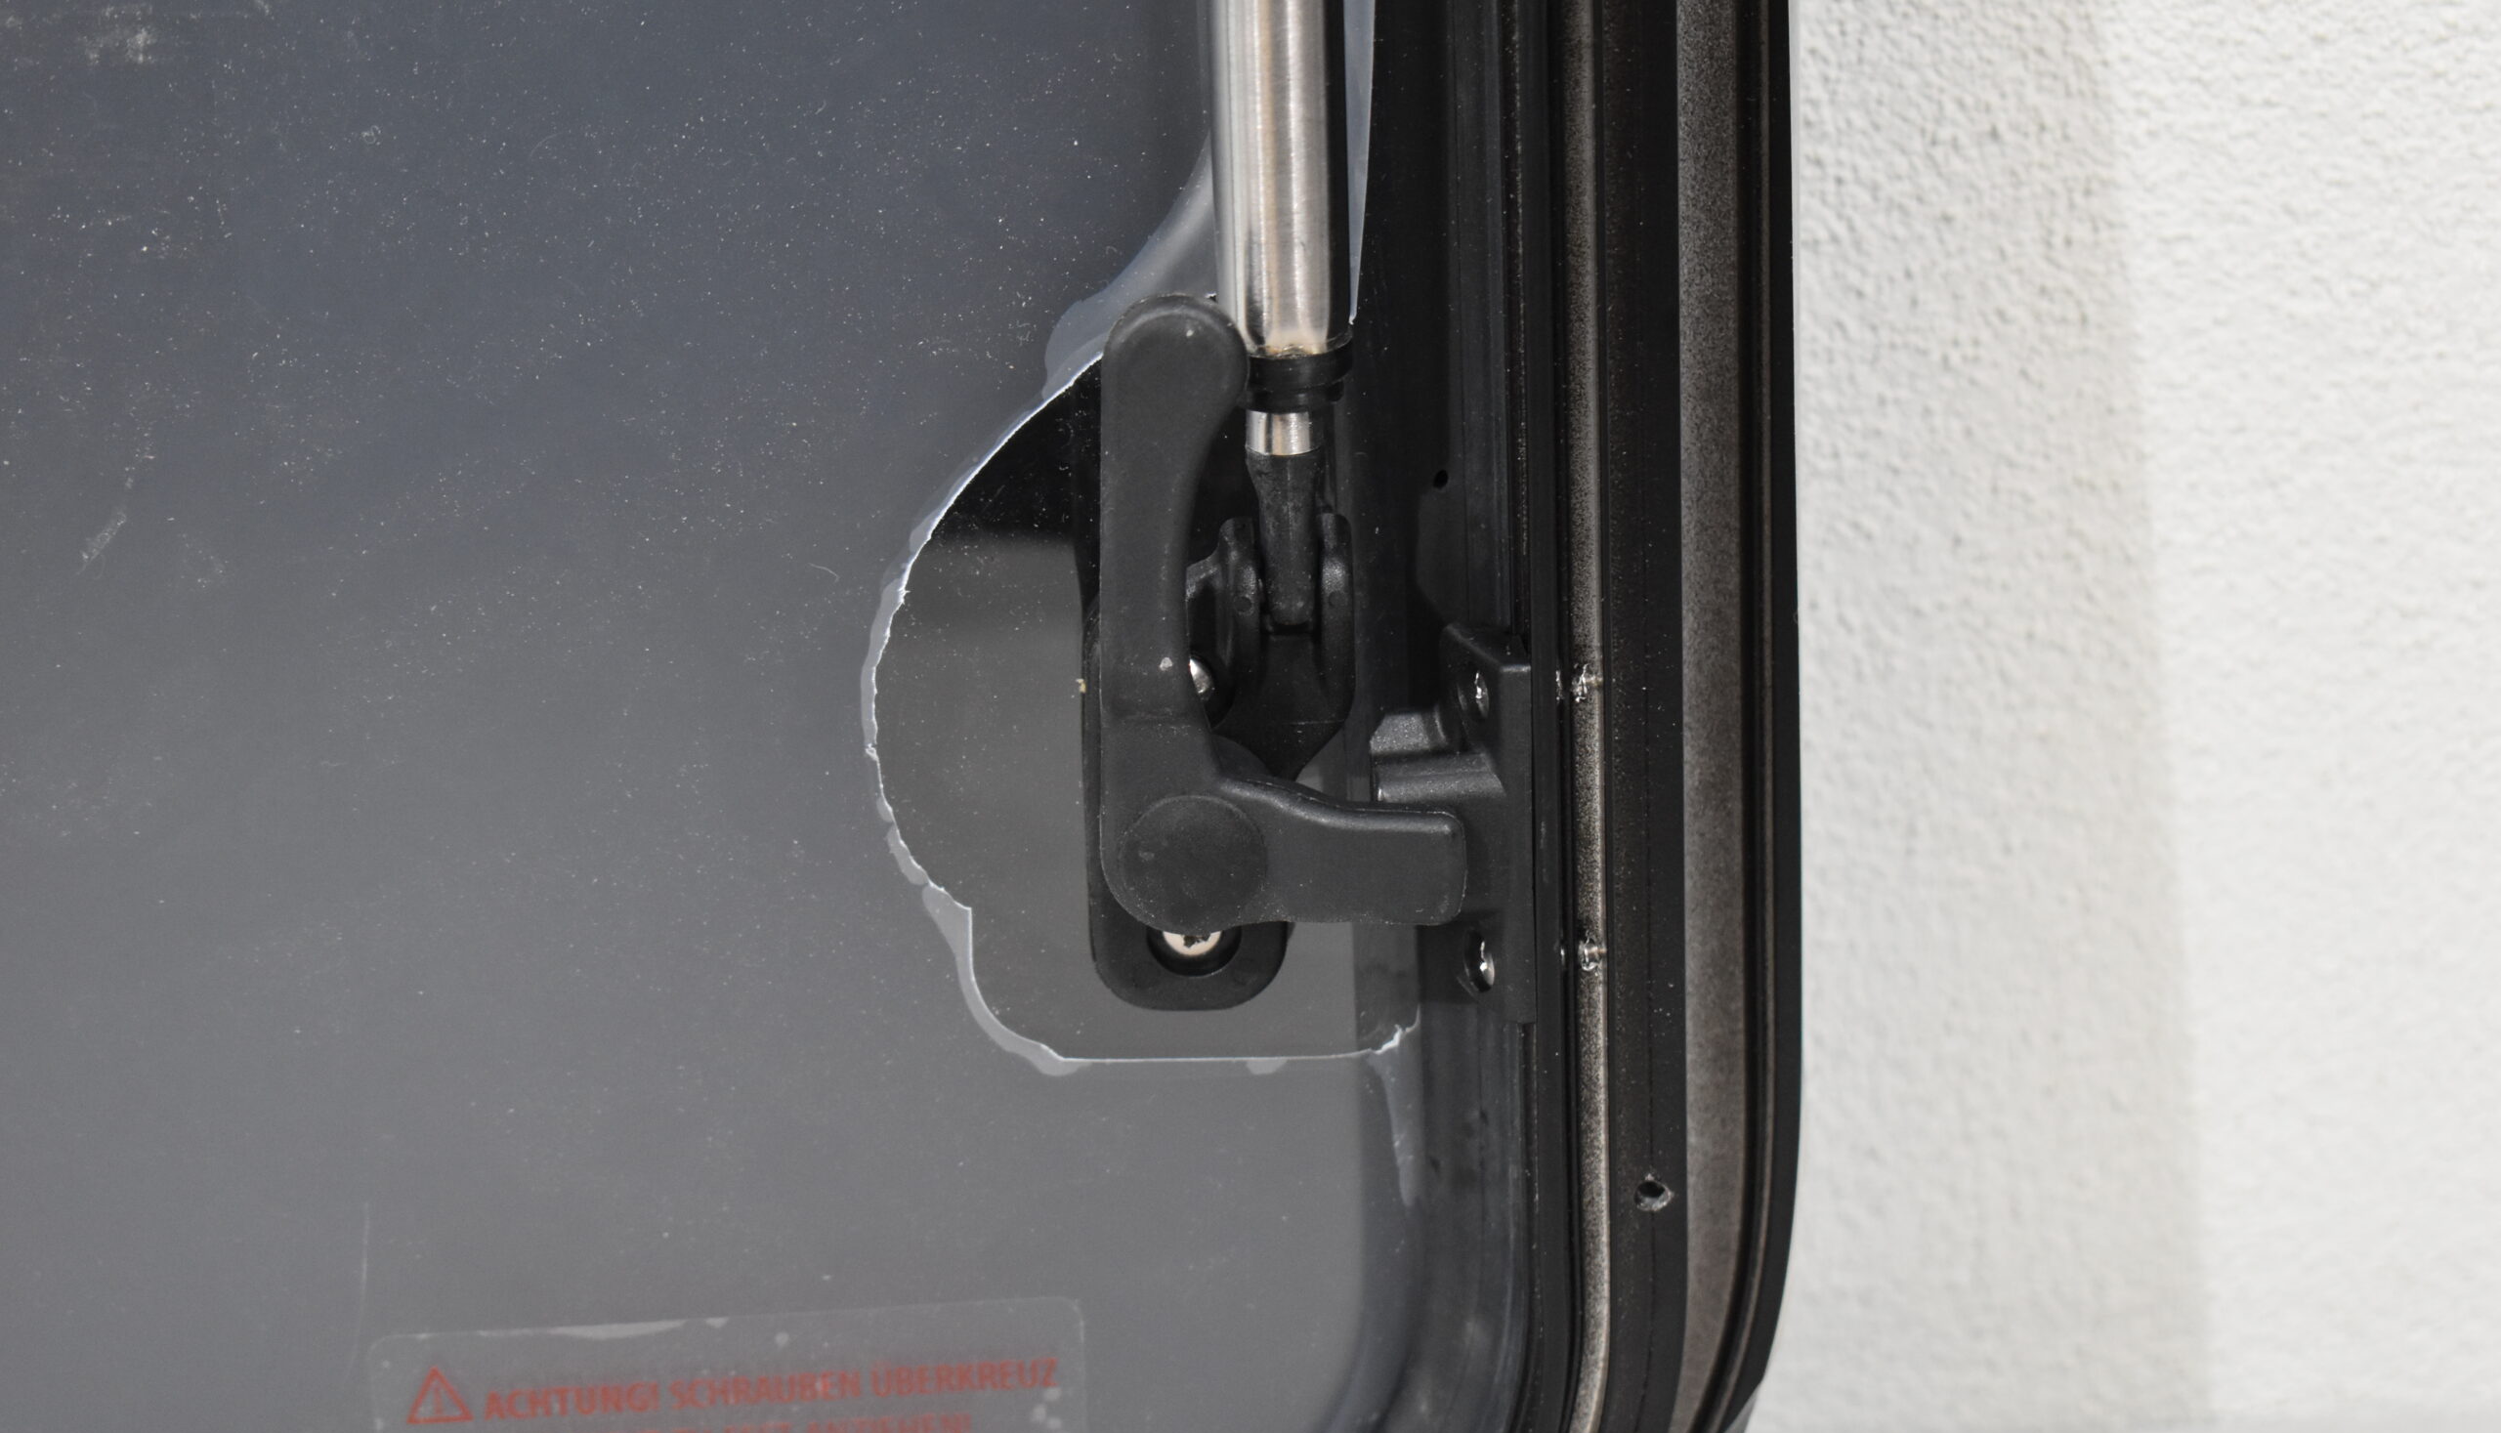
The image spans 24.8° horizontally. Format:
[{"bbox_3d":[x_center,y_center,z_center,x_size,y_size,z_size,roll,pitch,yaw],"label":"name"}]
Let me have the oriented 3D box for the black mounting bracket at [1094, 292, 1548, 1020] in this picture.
[{"bbox_3d":[0.007,-0.008,0.730,0.056,0.089,0.042,-1,6,-5],"label":"black mounting bracket"}]

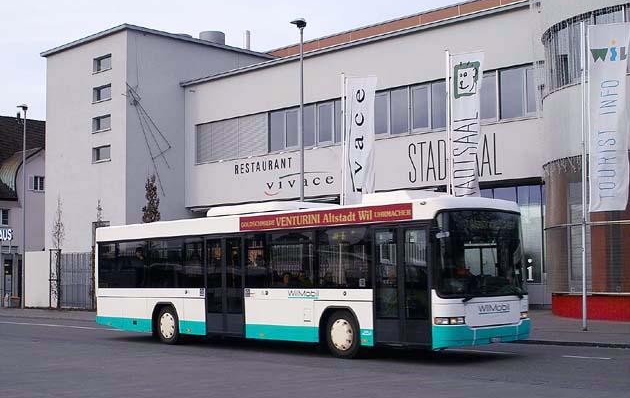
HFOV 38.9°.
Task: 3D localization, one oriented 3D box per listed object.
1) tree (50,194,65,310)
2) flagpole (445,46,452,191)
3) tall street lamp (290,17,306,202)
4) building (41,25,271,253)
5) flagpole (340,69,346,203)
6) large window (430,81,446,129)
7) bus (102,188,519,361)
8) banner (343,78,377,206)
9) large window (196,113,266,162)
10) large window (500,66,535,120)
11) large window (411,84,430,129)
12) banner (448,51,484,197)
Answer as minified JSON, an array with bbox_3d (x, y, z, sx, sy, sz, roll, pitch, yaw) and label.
[{"bbox_3d":[-12.971,2.640,44.951,0.650,5.761,0.650,-5,-7,43],"label":"tree"},{"bbox_3d":[4.313,-0.415,28.628,0.130,8.875,0.130,-5,-7,43],"label":"flagpole"},{"bbox_3d":[-0.506,-1.118,31.746,0.600,10.861,0.350,4,-7,-37],"label":"tall street lamp"},{"bbox_3d":[-7.993,-0.953,49.736,8.098,13.759,11.500,-5,-7,43],"label":"building"},{"bbox_3d":[1.009,-0.131,31.731,0.130,8.893,0.130,-5,-7,43],"label":"flagpole"},{"bbox_3d":[5.002,-3.717,35.522,0.820,2.007,0.150,-5,-7,43],"label":"large window"},{"bbox_3d":[-0.839,1.833,20.962,2.520,3.280,11.930,5,-8,-44],"label":"bus"},{"bbox_3d":[1.629,-1.836,31.750,1.167,5.200,0.120,-1,-6,14],"label":"banner"},{"bbox_3d":[-4.132,-2.943,44.065,5.263,1.988,0.150,-5,-7,43],"label":"large window"},{"bbox_3d":[7.554,-3.934,33.135,1.468,2.013,0.150,-5,-7,43],"label":"large window"},{"bbox_3d":[4.330,-3.660,36.150,0.974,2.006,0.150,-5,-7,43],"label":"large window"},{"bbox_3d":[4.914,-2.202,28.543,1.128,5.200,0.120,-3,-6,26],"label":"banner"}]

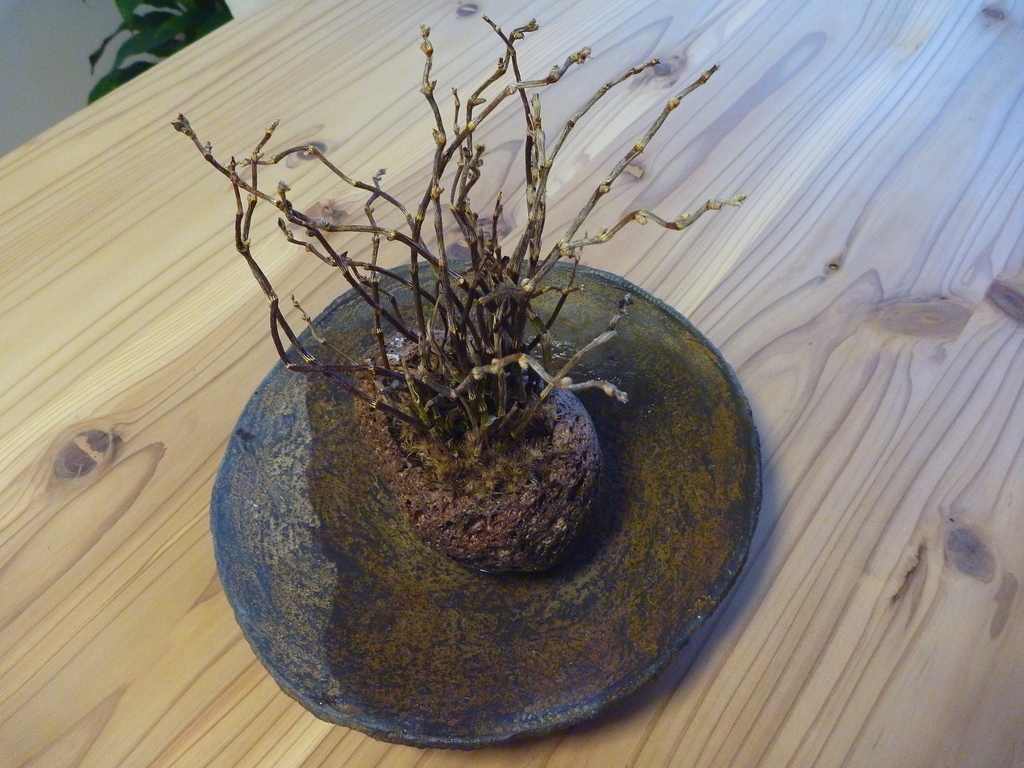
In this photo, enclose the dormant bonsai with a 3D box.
[{"bbox_3d":[-0.018,-0.024,0.314,0.183,0.168,0.138,-2,54,3],"label":"dormant bonsai"}]

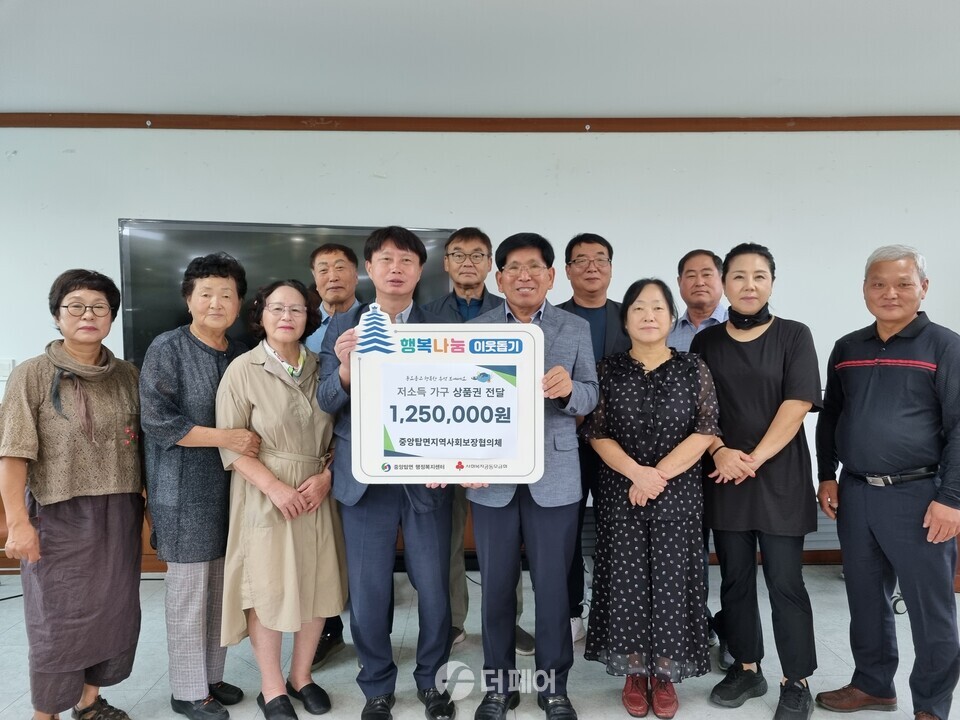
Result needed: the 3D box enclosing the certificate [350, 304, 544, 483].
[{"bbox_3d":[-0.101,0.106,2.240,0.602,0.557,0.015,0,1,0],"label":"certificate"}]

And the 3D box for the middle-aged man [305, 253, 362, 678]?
[{"bbox_3d":[-0.590,0.363,3.005,0.500,1.701,0.320,-1,1,-9],"label":"middle-aged man"}]

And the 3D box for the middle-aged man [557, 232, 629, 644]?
[{"bbox_3d":[0.470,0.333,3.054,0.500,1.742,0.320,0,1,7],"label":"middle-aged man"}]

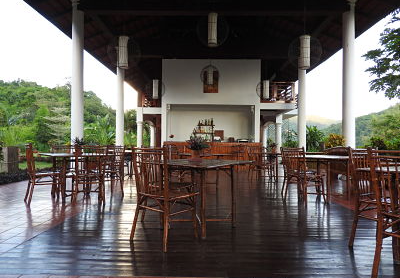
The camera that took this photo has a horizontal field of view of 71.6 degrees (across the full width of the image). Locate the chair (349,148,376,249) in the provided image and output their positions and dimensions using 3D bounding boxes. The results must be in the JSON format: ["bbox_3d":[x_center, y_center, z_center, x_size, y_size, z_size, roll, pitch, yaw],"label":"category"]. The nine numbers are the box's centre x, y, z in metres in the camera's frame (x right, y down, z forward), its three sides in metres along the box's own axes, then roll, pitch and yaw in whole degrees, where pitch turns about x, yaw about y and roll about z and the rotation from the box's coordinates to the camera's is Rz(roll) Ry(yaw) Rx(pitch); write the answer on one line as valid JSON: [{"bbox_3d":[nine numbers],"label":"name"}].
[{"bbox_3d":[1.800,0.564,2.634,0.540,0.950,0.500,1,-2,-35],"label":"chair"}]

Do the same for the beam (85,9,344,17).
[{"bbox_3d":[0.410,-3.626,8.012,7.600,0.200,0.200,0,-2,1],"label":"beam"}]

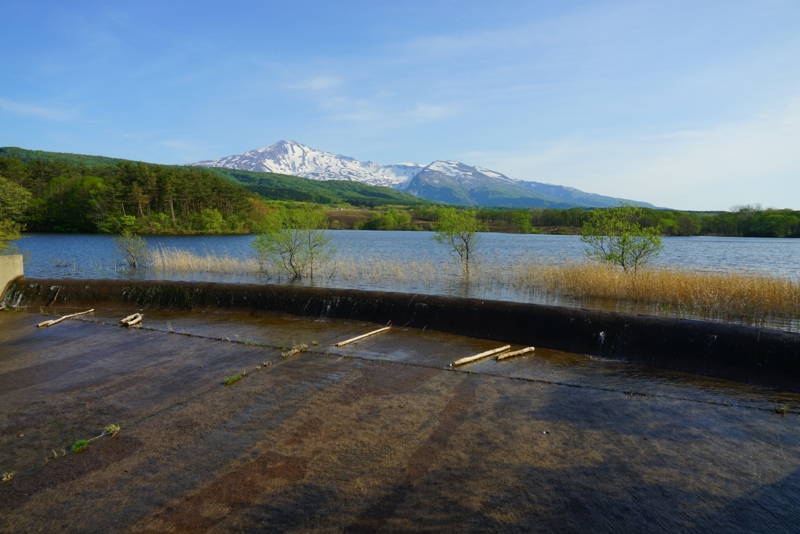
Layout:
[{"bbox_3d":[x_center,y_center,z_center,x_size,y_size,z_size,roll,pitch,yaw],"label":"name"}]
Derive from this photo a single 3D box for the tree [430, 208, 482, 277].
[{"bbox_3d":[3.213,-1.363,29.579,2.700,3.960,2.700,0,4,0],"label":"tree"}]

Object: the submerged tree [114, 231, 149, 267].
[{"bbox_3d":[-17.998,-1.189,35.819,2.350,2.520,2.230,0,4,0],"label":"submerged tree"}]

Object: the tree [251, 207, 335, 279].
[{"bbox_3d":[-5.820,-1.313,28.793,4.420,3.880,3.600,0,4,0],"label":"tree"}]

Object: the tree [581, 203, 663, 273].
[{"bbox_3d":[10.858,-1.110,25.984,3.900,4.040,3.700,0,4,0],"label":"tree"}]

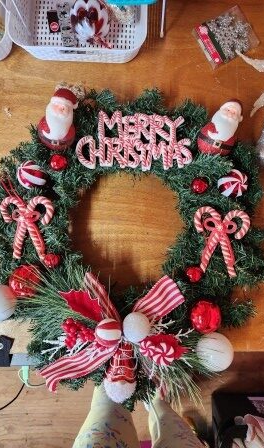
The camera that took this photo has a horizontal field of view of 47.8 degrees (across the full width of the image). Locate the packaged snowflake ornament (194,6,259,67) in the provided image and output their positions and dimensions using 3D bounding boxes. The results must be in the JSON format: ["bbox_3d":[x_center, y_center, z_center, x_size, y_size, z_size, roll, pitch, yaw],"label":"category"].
[{"bbox_3d":[0.221,-0.440,0.701,0.129,0.012,0.103,-32,88,-3],"label":"packaged snowflake ornament"}]

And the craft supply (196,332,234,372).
[{"bbox_3d":[0.168,0.259,0.600,0.073,0.073,0.073,0,85,0],"label":"craft supply"}]

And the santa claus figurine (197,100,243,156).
[{"bbox_3d":[0.182,-0.198,0.615,0.076,0.072,0.122,22,89,6],"label":"santa claus figurine"}]

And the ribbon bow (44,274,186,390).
[{"bbox_3d":[-0.038,0.212,0.578,0.275,0.090,0.228,0,87,-1],"label":"ribbon bow"}]

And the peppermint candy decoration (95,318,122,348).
[{"bbox_3d":[-0.045,0.207,0.568,0.051,0.051,0.051,0,87,-1],"label":"peppermint candy decoration"}]

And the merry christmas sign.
[{"bbox_3d":[0.006,-0.170,0.607,0.233,0.018,0.118,0,87,-1],"label":"merry christmas sign"}]

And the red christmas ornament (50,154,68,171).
[{"bbox_3d":[-0.150,-0.127,0.616,0.035,0.035,0.035,0,87,-1],"label":"red christmas ornament"}]

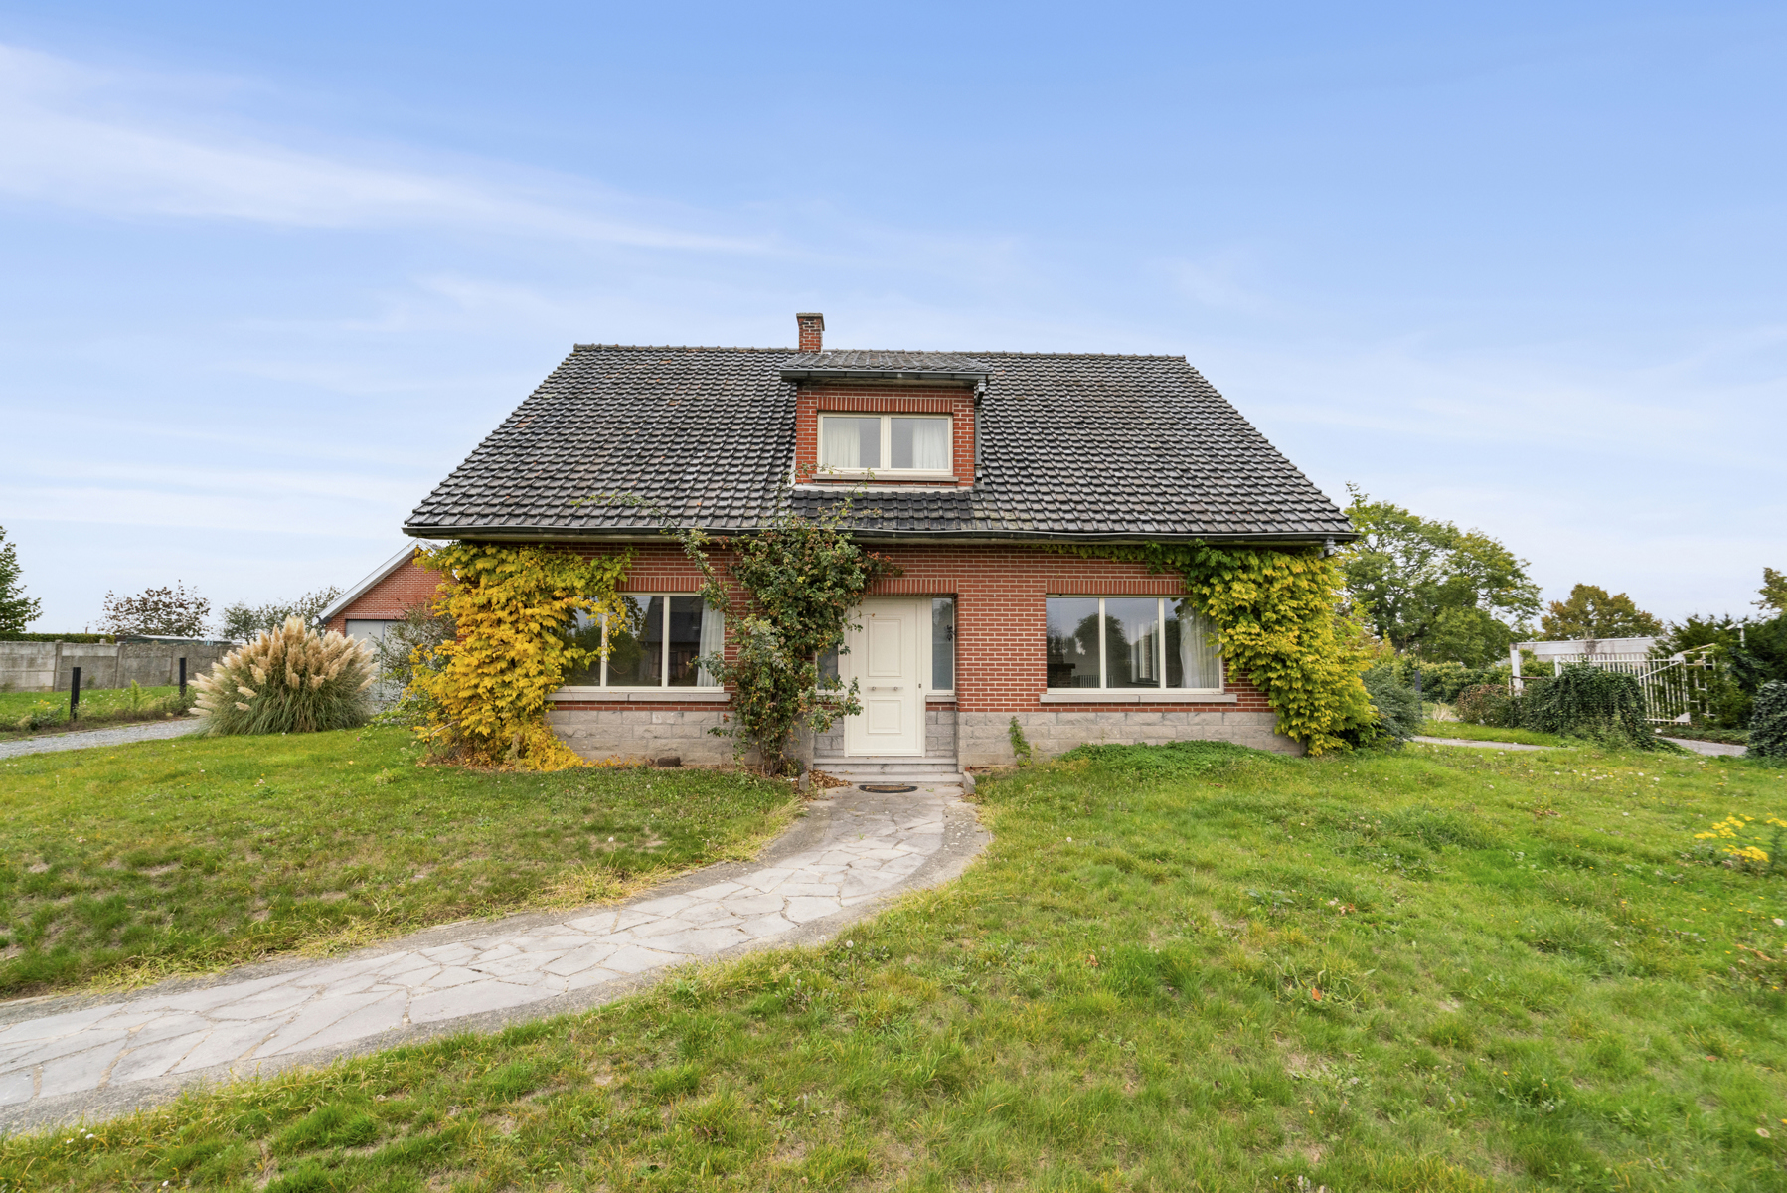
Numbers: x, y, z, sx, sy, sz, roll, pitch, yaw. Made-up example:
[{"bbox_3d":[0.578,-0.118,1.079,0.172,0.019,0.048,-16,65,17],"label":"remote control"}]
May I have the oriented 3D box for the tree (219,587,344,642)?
[{"bbox_3d":[-33.953,2.137,44.499,5.960,5.440,5.960,0,-5,-2],"label":"tree"}]

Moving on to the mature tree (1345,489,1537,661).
[{"bbox_3d":[24.778,-0.117,37.700,9.160,9.390,9.160,0,-5,-2],"label":"mature tree"}]

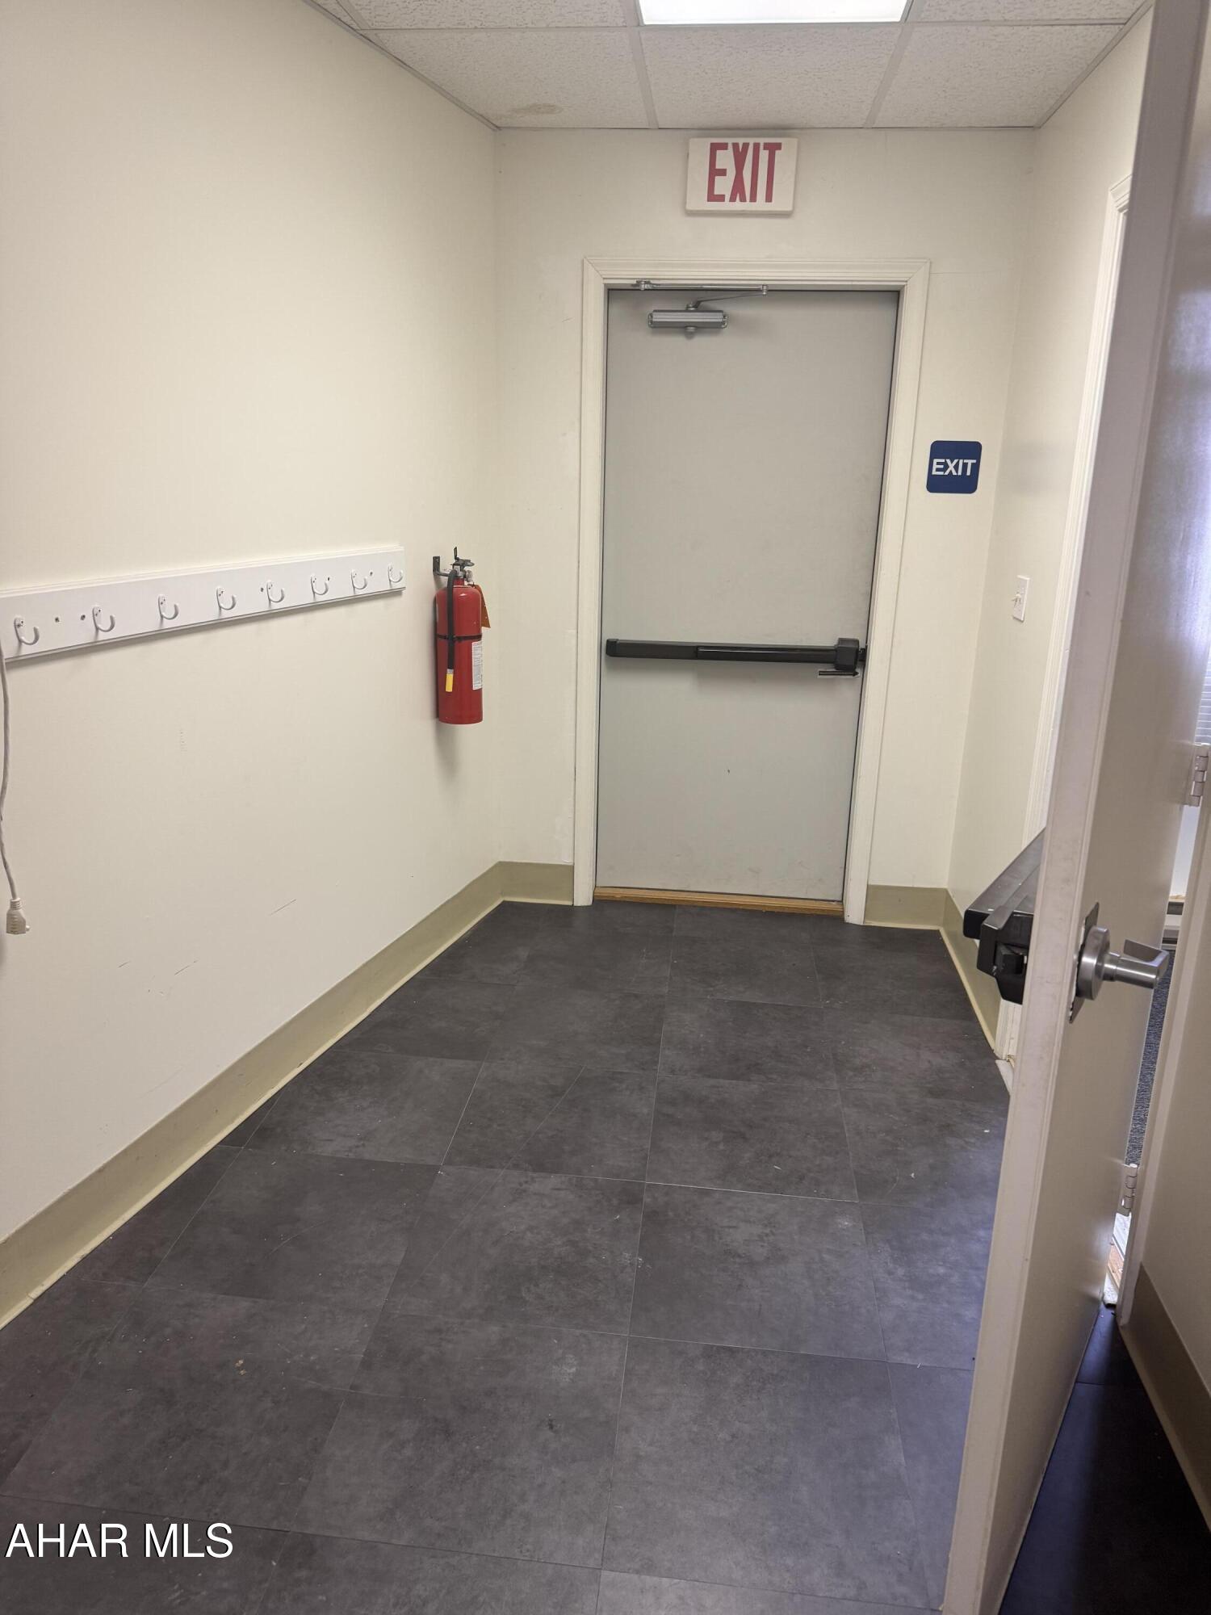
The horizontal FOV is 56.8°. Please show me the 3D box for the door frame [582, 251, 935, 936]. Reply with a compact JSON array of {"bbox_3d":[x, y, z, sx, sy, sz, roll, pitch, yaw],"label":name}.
[{"bbox_3d":[0.426,-0.640,3.699,1.028,2.116,0.125,3,17,5],"label":"door frame"}]

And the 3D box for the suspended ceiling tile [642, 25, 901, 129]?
[{"bbox_3d":[0.405,-1.855,2.856,0.600,0.018,0.795,3,17,5],"label":"suspended ceiling tile"}]

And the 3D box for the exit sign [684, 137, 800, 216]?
[{"bbox_3d":[0.396,-1.832,3.260,0.310,0.193,0.052,3,17,5],"label":"exit sign"}]

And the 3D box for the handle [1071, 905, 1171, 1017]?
[{"bbox_3d":[0.509,0.143,1.086,0.068,0.105,0.150,12,20,31],"label":"handle"}]

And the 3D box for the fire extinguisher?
[{"bbox_3d":[-0.431,-0.499,3.280,0.170,0.510,0.160,1,17,0],"label":"fire extinguisher"}]

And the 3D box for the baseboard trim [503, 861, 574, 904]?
[{"bbox_3d":[-0.246,0.276,4.002,0.267,0.155,0.012,3,17,5],"label":"baseboard trim"}]

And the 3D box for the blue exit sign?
[{"bbox_3d":[1.075,-1.047,3.451,0.154,0.154,0.006,3,17,5],"label":"blue exit sign"}]

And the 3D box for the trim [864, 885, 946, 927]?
[{"bbox_3d":[1.041,0.345,3.881,0.266,0.155,0.012,3,17,5],"label":"trim"}]

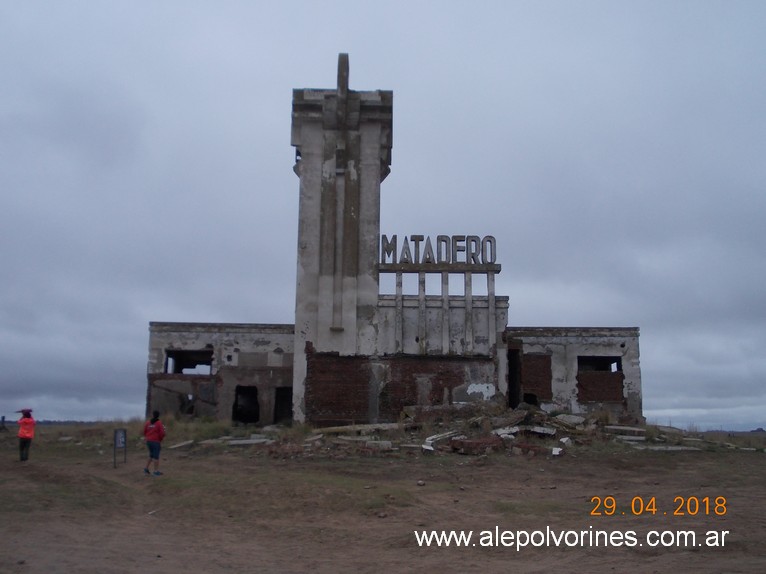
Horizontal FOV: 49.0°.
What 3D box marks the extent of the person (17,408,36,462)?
[{"bbox_3d":[-11.736,4.873,27.654,0.540,1.700,0.420,4,-10,-20],"label":"person"}]

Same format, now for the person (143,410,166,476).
[{"bbox_3d":[-5.976,4.086,22.008,0.540,1.660,0.380,-1,-10,8],"label":"person"}]

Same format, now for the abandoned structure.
[{"bbox_3d":[0.758,-1.513,53.287,26.760,21.240,15.000,1,-10,0],"label":"abandoned structure"}]

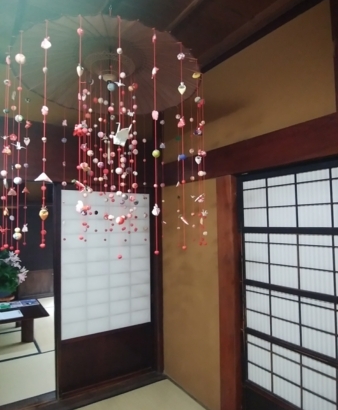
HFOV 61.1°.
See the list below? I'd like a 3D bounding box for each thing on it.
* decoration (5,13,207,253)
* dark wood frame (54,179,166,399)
[{"bbox_3d":[-0.345,-0.360,1.700,1.100,1.210,1.100,2,-5,-29],"label":"decoration"},{"bbox_3d":[-0.510,0.696,2.575,0.955,1.760,0.060,2,-5,-29],"label":"dark wood frame"}]

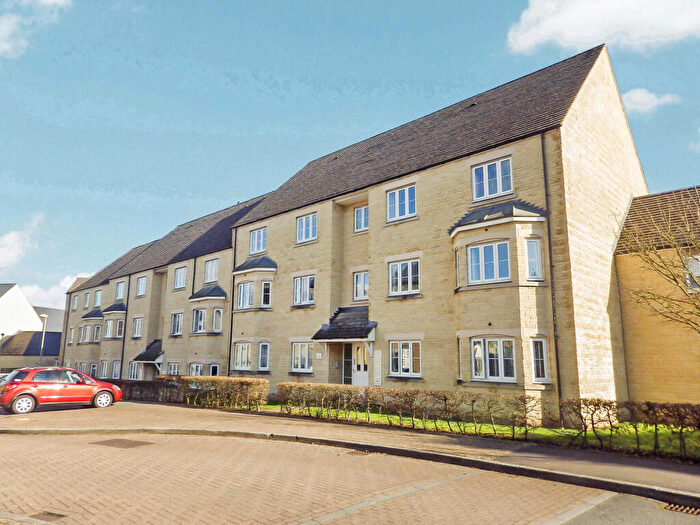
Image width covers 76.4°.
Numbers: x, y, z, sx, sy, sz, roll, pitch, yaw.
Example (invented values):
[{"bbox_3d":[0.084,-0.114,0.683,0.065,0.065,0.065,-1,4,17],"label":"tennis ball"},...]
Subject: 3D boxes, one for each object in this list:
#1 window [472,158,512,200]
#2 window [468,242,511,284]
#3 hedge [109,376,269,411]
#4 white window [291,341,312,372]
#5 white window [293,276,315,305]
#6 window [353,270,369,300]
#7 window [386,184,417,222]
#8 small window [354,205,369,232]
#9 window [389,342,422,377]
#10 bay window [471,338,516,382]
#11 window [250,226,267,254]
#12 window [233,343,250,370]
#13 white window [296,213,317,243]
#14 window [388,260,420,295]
[{"bbox_3d":[4.262,-2.467,13.327,1.239,1.086,0.120,-10,-15,41],"label":"window"},{"bbox_3d":[3.878,0.034,12.424,1.225,1.119,0.120,-10,-15,41],"label":"window"},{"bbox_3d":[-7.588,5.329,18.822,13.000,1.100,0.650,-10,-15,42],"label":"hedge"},{"bbox_3d":[-1.860,3.753,17.536,1.183,1.122,0.120,-10,-15,41],"label":"white window"},{"bbox_3d":[-1.839,1.116,18.080,1.208,1.092,0.120,-10,-15,41],"label":"white window"},{"bbox_3d":[0.506,0.865,16.850,0.980,1.060,0.120,-10,-15,42],"label":"window"},{"bbox_3d":[1.838,-2.015,15.217,1.224,1.090,0.120,-10,-15,42],"label":"window"},{"bbox_3d":[0.502,-1.721,17.567,0.760,1.003,0.120,-10,-15,41],"label":"small window"},{"bbox_3d":[1.792,3.100,14.240,1.224,1.120,0.120,-10,-15,42],"label":"window"},{"bbox_3d":[3.800,2.576,11.751,1.230,1.140,0.120,-10,-15,42],"label":"bay window"},{"bbox_3d":[-4.237,-0.970,20.715,1.230,1.110,0.120,-10,-15,42],"label":"window"},{"bbox_3d":[-4.635,4.095,19.256,1.138,1.139,0.120,-10,-15,41],"label":"window"},{"bbox_3d":[-1.789,-1.400,18.572,1.197,1.142,0.120,-10,-15,41],"label":"white window"},{"bbox_3d":[1.820,0.536,14.894,1.207,1.128,0.120,-10,-15,41],"label":"window"}]

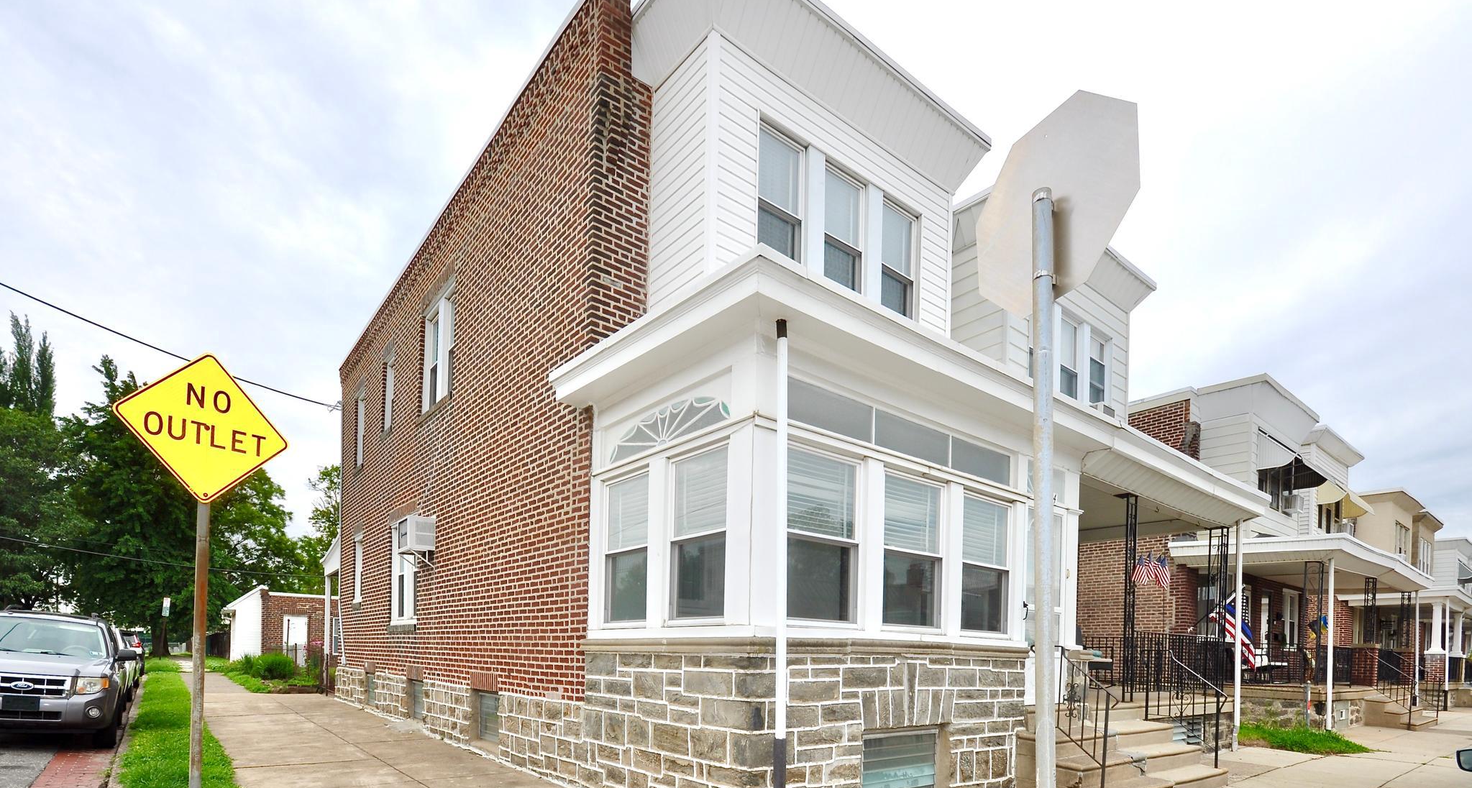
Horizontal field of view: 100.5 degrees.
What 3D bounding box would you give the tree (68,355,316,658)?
[{"bbox_3d":[-28.236,5.647,31.500,10.000,14.800,10.000,11,-15,-37],"label":"tree"}]

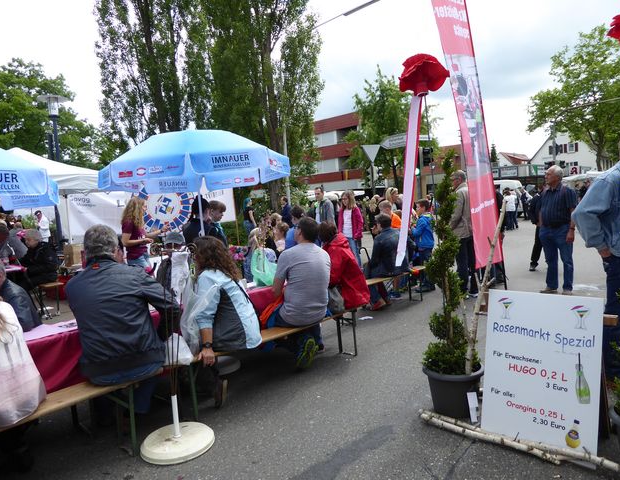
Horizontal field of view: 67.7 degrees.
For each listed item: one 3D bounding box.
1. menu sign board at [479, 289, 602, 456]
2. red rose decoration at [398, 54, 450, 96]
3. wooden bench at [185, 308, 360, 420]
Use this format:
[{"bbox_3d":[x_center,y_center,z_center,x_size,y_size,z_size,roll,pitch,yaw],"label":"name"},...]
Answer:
[{"bbox_3d":[1.320,0.750,2.670,0.040,0.870,0.625,6,-3,-44],"label":"menu sign board"},{"bbox_3d":[0.743,-1.068,3.000,0.340,0.250,0.340,-5,4,0],"label":"red rose decoration"},{"bbox_3d":[-0.242,0.930,3.829,2.100,0.480,0.260,-7,6,-43],"label":"wooden bench"}]

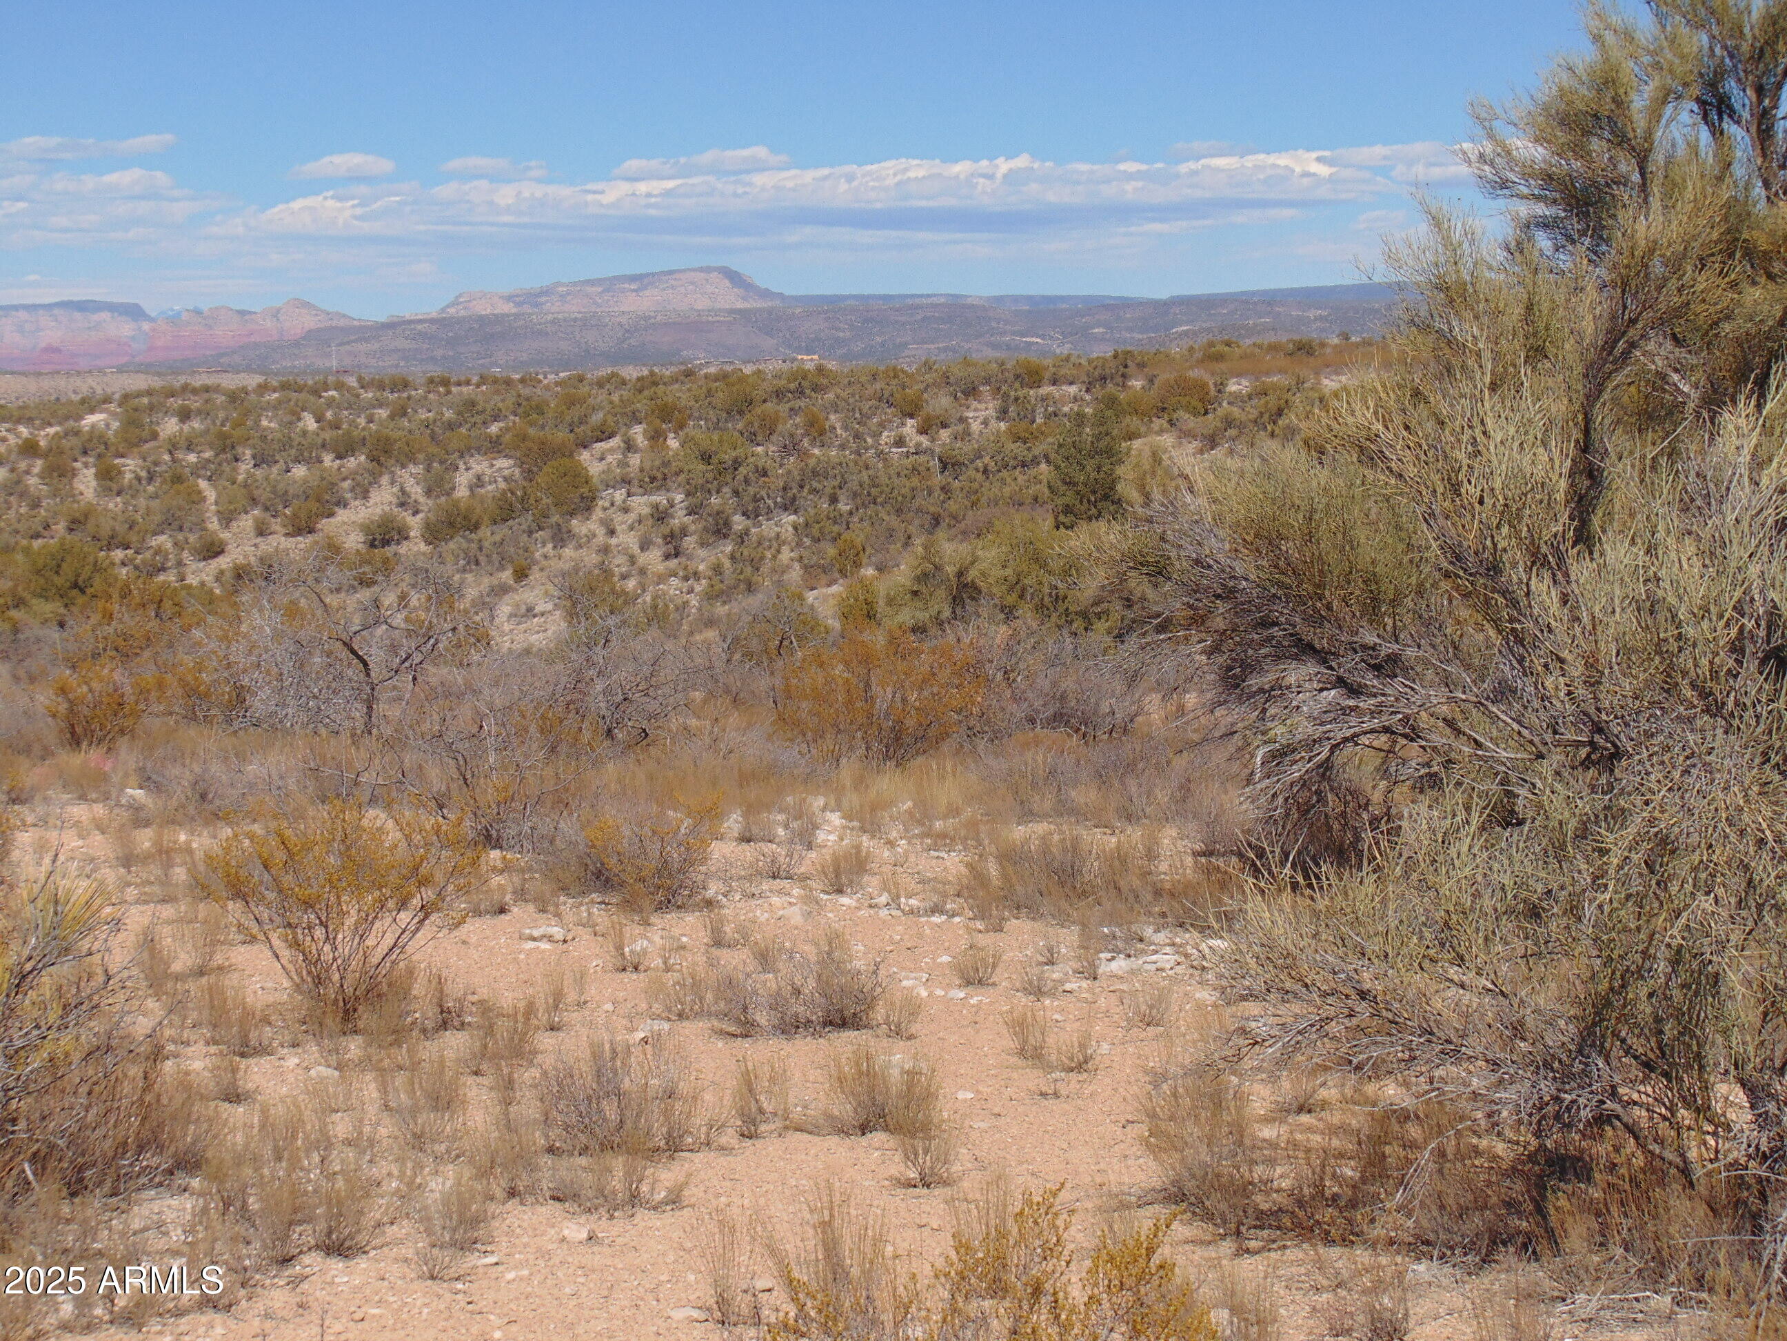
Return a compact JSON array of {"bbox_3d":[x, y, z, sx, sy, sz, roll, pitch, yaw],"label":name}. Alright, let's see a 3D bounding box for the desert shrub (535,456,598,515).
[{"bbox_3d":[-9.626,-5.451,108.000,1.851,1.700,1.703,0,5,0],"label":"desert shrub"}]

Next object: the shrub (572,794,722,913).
[{"bbox_3d":[-1.335,0.988,19.800,0.807,0.618,0.686,0,5,0],"label":"shrub"}]

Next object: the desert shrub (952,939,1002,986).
[{"bbox_3d":[0.363,1.269,15.900,0.224,0.192,0.202,0,5,0],"label":"desert shrub"}]

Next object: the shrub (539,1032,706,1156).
[{"bbox_3d":[-0.828,1.293,11.200,0.508,0.346,0.406,0,5,0],"label":"shrub"}]

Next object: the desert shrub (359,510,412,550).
[{"bbox_3d":[-13.587,-3.770,98.000,1.381,1.056,1.243,0,5,0],"label":"desert shrub"}]

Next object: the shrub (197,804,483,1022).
[{"bbox_3d":[-2.154,0.948,14.300,1.100,0.827,0.968,0,5,0],"label":"shrub"}]

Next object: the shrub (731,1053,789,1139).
[{"bbox_3d":[-0.416,1.336,11.500,0.180,0.255,0.153,0,5,0],"label":"shrub"}]

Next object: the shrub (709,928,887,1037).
[{"bbox_3d":[-0.363,1.183,13.900,0.678,0.377,0.508,0,5,0],"label":"shrub"}]

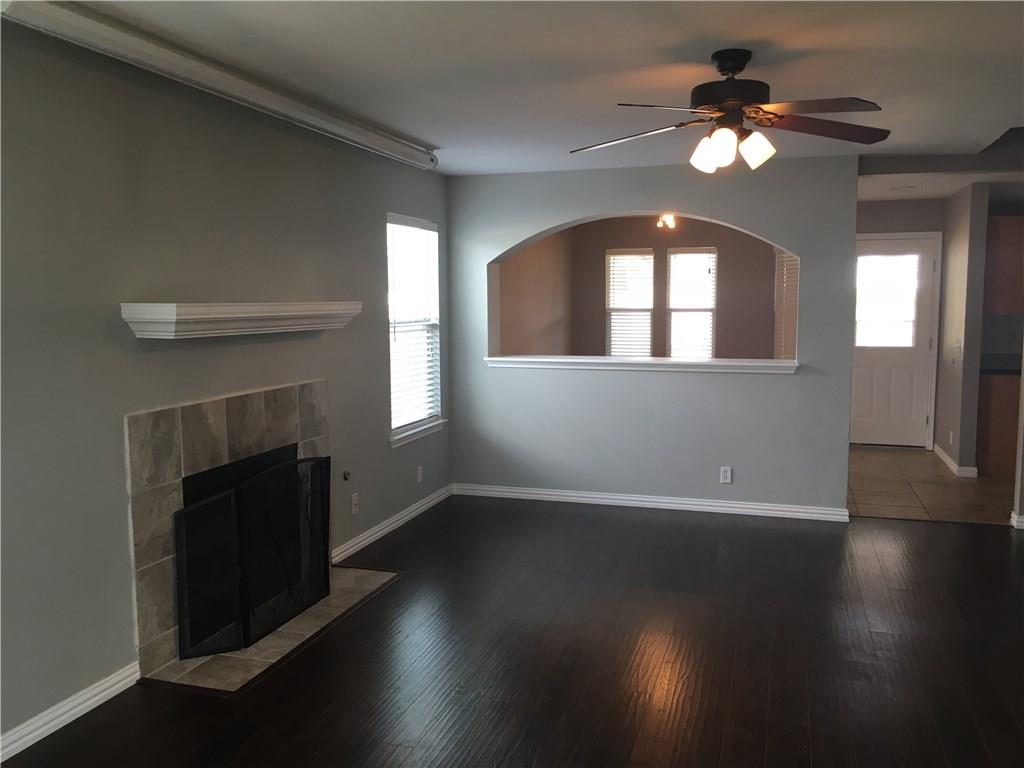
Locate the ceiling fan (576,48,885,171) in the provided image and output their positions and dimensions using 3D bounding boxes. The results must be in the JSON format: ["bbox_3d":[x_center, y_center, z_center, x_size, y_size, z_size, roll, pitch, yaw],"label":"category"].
[{"bbox_3d":[0.818,-1.023,3.252,1.300,0.445,1.300,1,6,17],"label":"ceiling fan"}]

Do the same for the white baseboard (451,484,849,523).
[{"bbox_3d":[0.908,0.852,6.234,2.887,0.085,0.016,1,6,17],"label":"white baseboard"}]

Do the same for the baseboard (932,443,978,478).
[{"bbox_3d":[4.002,0.682,7.763,0.165,0.085,1.290,1,6,17],"label":"baseboard"}]

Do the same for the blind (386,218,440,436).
[{"bbox_3d":[-0.720,-0.416,5.984,0.062,1.423,0.840,1,6,17],"label":"blind"}]

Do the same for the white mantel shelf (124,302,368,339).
[{"bbox_3d":[-1.158,-0.310,3.987,0.255,0.133,1.504,1,6,17],"label":"white mantel shelf"}]

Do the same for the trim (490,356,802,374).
[{"bbox_3d":[0.911,-0.146,6.279,2.244,0.070,0.330,1,6,17],"label":"trim"}]

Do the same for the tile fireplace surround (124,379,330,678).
[{"bbox_3d":[-1.272,0.582,4.132,0.025,1.066,1.549,1,6,17],"label":"tile fireplace surround"}]

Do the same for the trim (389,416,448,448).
[{"bbox_3d":[-0.672,0.345,6.046,0.113,0.082,1.000,1,6,17],"label":"trim"}]

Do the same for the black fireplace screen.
[{"bbox_3d":[-1.147,0.741,4.076,0.210,0.758,1.082,1,6,17],"label":"black fireplace screen"}]

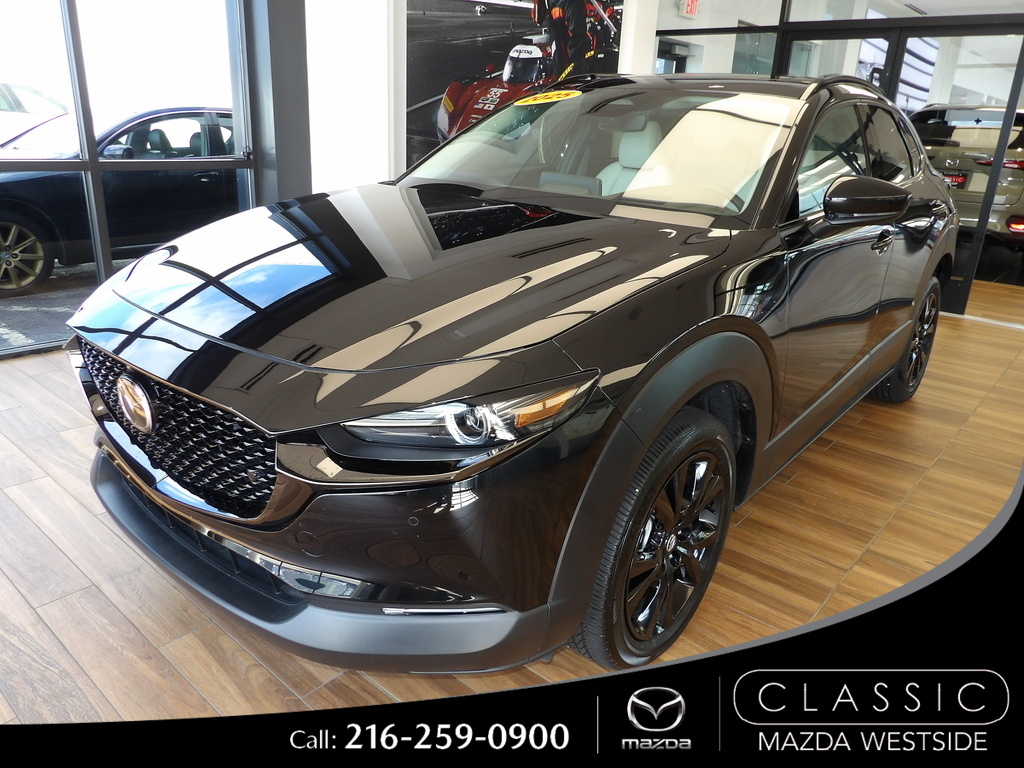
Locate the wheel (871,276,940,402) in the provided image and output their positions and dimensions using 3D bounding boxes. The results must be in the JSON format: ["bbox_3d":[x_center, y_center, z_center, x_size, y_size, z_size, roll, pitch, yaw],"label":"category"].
[{"bbox_3d":[2.060,-0.241,3.778,0.225,0.690,0.690,18,25,37],"label":"wheel"}]

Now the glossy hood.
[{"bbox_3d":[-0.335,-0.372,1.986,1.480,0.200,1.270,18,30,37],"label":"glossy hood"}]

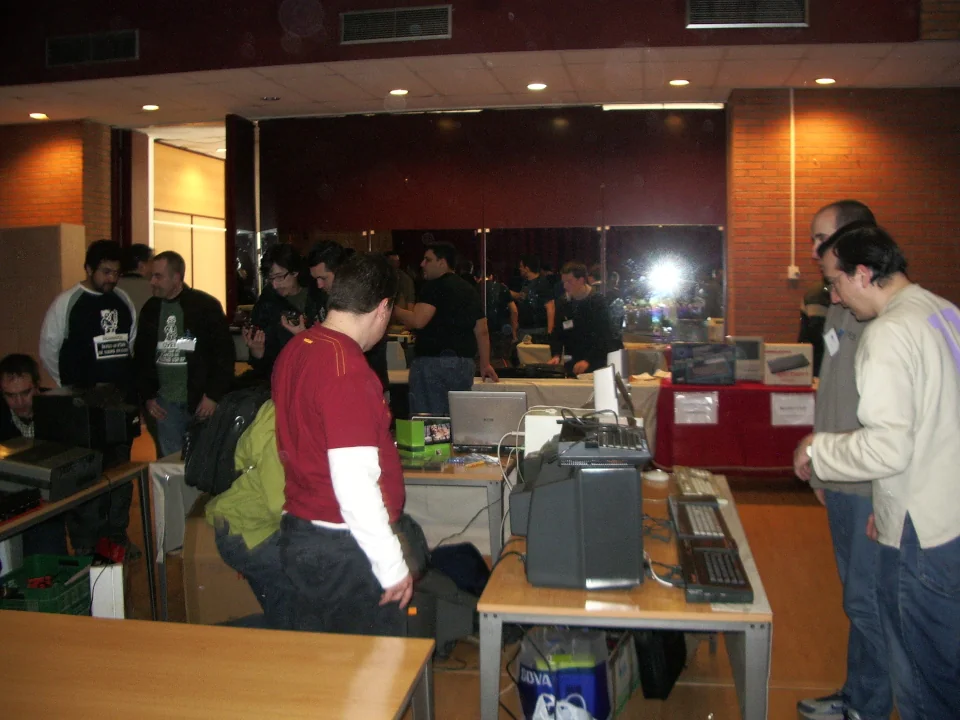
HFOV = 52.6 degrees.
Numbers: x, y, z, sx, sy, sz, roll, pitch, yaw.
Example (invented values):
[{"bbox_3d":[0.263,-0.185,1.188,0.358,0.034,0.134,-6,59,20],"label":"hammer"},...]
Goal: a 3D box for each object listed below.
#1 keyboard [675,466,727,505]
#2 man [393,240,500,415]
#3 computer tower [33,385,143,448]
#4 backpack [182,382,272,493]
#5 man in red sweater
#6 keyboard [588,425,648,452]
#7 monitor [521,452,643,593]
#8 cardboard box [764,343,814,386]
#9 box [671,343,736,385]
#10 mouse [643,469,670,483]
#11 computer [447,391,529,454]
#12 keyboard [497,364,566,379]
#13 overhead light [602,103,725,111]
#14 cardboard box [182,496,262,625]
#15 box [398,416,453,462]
[{"bbox_3d":[0.803,0.457,3.556,0.180,0.060,0.420,1,5,10],"label":"keyboard"},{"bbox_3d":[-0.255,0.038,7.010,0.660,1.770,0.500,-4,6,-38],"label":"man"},{"bbox_3d":[-1.682,0.284,4.145,0.320,0.320,0.350,1,5,10],"label":"computer tower"},{"bbox_3d":[-0.951,0.291,3.600,0.220,0.430,0.300,22,-6,-14],"label":"backpack"},{"bbox_3d":[-0.360,0.515,2.574,0.410,1.590,0.500,-3,6,-30],"label":"man in red sweater"},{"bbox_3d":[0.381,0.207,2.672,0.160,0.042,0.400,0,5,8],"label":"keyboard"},{"bbox_3d":[0.261,0.409,2.624,0.335,0.325,0.345,0,5,6],"label":"monitor"},{"bbox_3d":[2.171,0.028,6.820,0.335,0.300,0.120,1,5,10],"label":"cardboard box"},{"bbox_3d":[1.604,0.029,6.950,0.445,0.295,0.120,1,5,10],"label":"box"},{"bbox_3d":[0.671,0.443,3.718,0.108,0.036,0.065,0,5,8],"label":"mouse"},{"bbox_3d":[0.055,0.271,4.376,0.352,0.270,0.310,1,5,9],"label":"computer"},{"bbox_3d":[0.411,0.103,7.501,0.550,0.060,0.200,1,5,11],"label":"keyboard"},{"bbox_3d":[1.616,-2.233,8.548,1.080,0.060,0.100,1,5,11],"label":"overhead light"},{"bbox_3d":[-0.921,0.884,3.896,0.450,0.630,0.360,-1,5,-14],"label":"cardboard box"},{"bbox_3d":[-0.235,0.335,4.118,0.190,0.190,0.130,-3,6,-33],"label":"box"}]

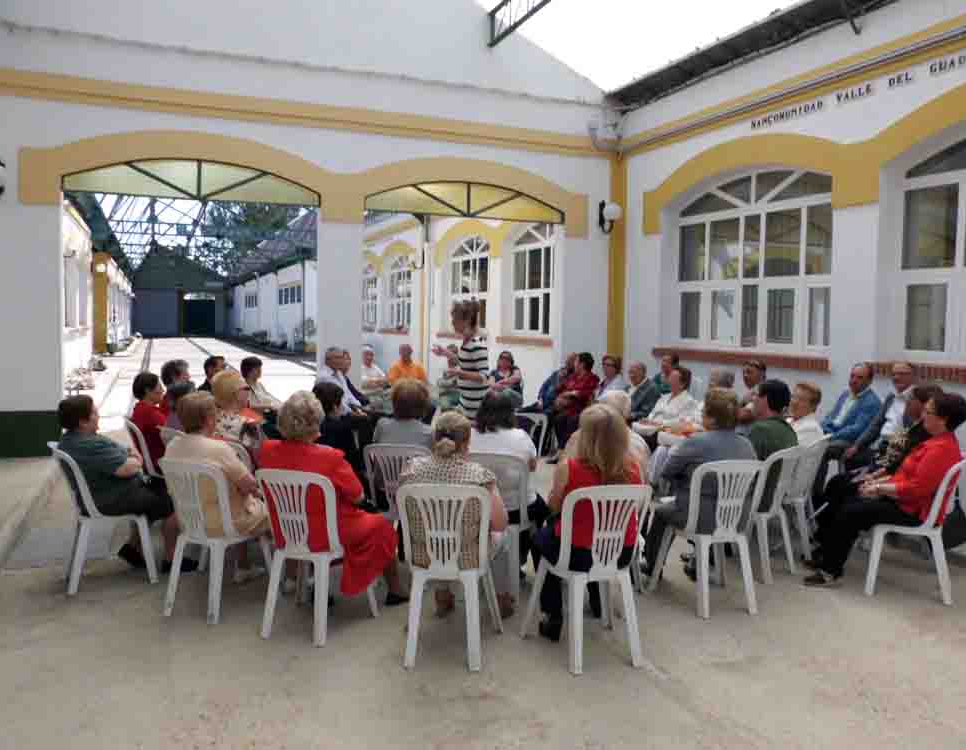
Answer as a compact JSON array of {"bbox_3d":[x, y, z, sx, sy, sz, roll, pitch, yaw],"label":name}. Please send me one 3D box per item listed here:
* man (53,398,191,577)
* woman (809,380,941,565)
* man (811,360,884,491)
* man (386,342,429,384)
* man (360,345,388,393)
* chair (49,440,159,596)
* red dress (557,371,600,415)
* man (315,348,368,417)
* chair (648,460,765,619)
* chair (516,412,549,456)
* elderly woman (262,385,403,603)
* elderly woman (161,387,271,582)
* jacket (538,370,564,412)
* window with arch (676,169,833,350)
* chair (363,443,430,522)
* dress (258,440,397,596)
[{"bbox_3d":[-2.257,0.672,4.709,0.520,1.160,0.800,4,6,44],"label":"man"},{"bbox_3d":[2.591,0.639,4.945,0.900,1.160,0.500,1,5,12],"label":"woman"},{"bbox_3d":[2.688,0.532,5.792,0.820,1.250,0.520,-1,4,-18],"label":"man"},{"bbox_3d":[-0.960,0.238,9.555,0.540,1.230,0.800,-1,5,-9],"label":"man"},{"bbox_3d":[-1.431,0.250,9.456,0.520,1.220,0.800,-1,5,-17],"label":"man"},{"bbox_3d":[-2.355,0.833,4.620,0.500,0.850,0.480,-4,6,-42],"label":"chair"},{"bbox_3d":[1.032,0.240,8.244,0.420,0.570,0.500,-2,5,-28],"label":"red dress"},{"bbox_3d":[-1.331,0.374,7.660,0.850,1.280,0.550,2,5,22],"label":"man"},{"bbox_3d":[1.258,0.852,4.148,0.470,0.835,0.520,-1,5,-14],"label":"chair"},{"bbox_3d":[0.650,0.486,8.745,0.520,0.835,0.470,-1,5,-20],"label":"chair"},{"bbox_3d":[-0.781,0.689,4.048,0.520,1.230,0.820,3,5,36],"label":"elderly woman"},{"bbox_3d":[-1.379,0.658,4.243,0.520,1.160,0.780,2,5,22],"label":"elderly woman"},{"bbox_3d":[0.832,0.178,8.761,0.420,0.570,0.500,-1,5,-22],"label":"jacket"},{"bbox_3d":[3.046,-1.278,8.464,0.120,2.040,2.550,-2,5,-25],"label":"window with arch"},{"bbox_3d":[-0.472,0.829,4.753,0.480,0.850,0.500,1,4,8],"label":"chair"},{"bbox_3d":[-0.719,0.736,3.904,0.520,0.850,0.680,3,5,30],"label":"dress"}]

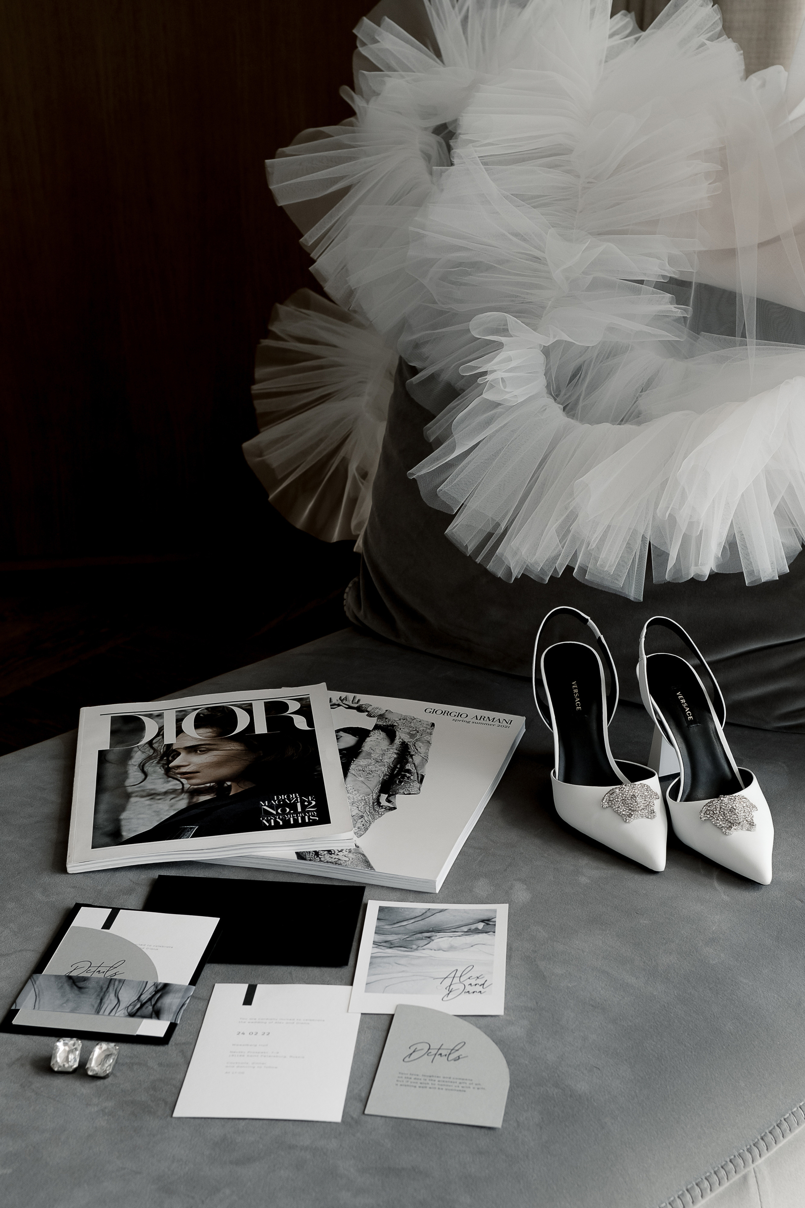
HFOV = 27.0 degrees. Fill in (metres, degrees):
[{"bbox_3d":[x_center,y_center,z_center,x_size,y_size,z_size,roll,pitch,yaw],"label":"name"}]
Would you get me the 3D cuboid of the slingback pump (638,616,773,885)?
[{"bbox_3d":[0.250,0.121,1.421,0.082,0.140,0.236,-8,26,-12],"label":"slingback pump"}]

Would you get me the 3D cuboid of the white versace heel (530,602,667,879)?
[{"bbox_3d":[0.167,0.113,1.447,0.082,0.140,0.240,-7,26,-10],"label":"white versace heel"}]

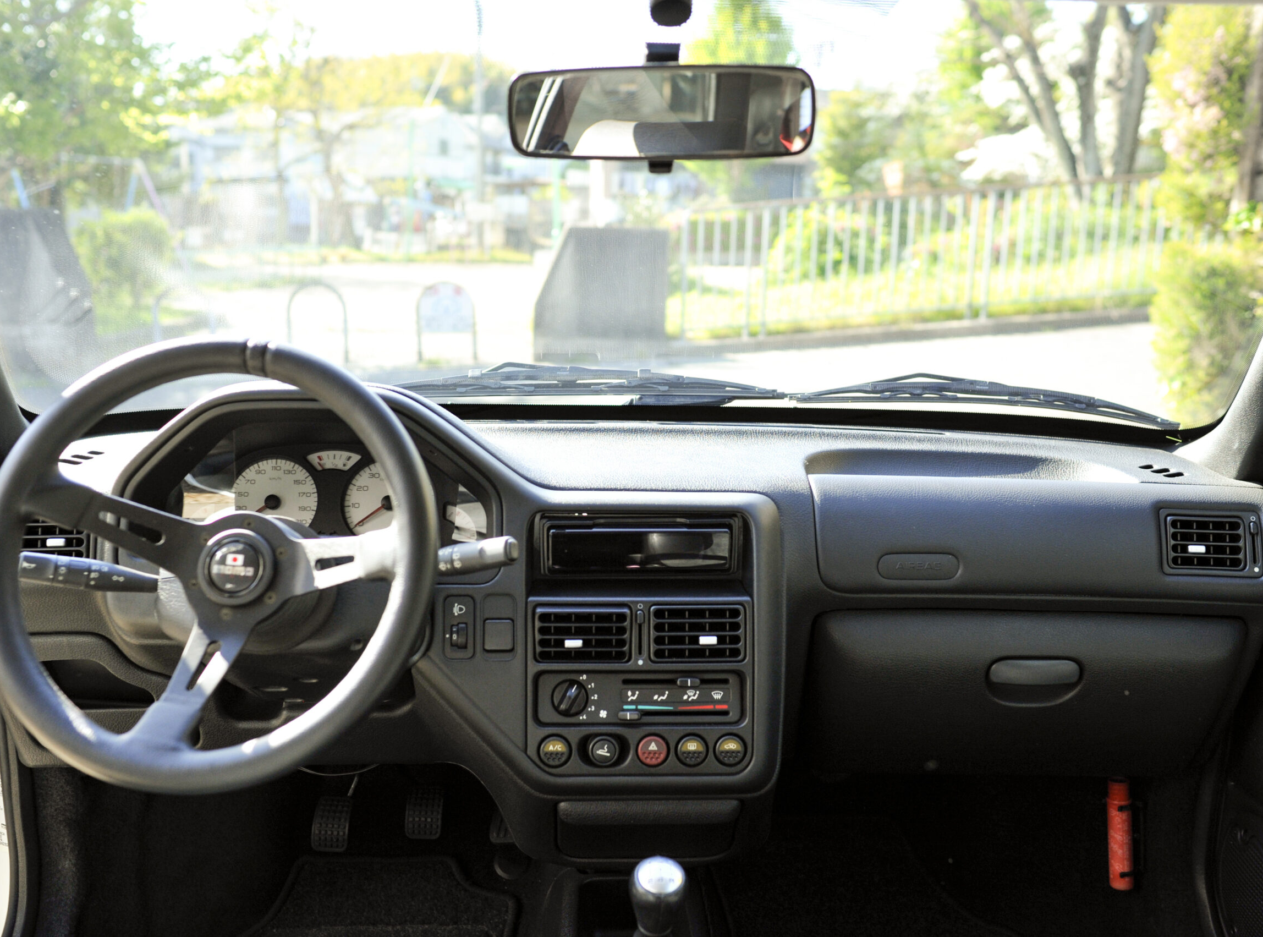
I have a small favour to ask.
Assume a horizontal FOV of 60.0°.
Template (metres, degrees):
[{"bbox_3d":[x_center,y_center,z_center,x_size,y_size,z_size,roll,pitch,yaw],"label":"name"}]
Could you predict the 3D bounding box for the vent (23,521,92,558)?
[{"bbox_3d":[-0.573,0.069,1.085,0.080,0.055,0.035,0,-3,-5],"label":"vent"}]

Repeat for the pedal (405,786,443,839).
[{"bbox_3d":[-0.271,0.450,1.430,0.050,0.070,0.030,1,-22,1],"label":"pedal"}]

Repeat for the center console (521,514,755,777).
[{"bbox_3d":[0.006,0.165,1.020,0.213,0.242,0.070,1,-1,1],"label":"center console"}]

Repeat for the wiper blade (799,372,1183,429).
[{"bbox_3d":[0.462,-0.091,1.425,0.475,0.045,0.045,4,12,12],"label":"wiper blade"}]

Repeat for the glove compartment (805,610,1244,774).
[{"bbox_3d":[0.384,0.216,1.095,0.410,0.150,0.110,1,7,1],"label":"glove compartment"}]

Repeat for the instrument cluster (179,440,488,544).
[{"bbox_3d":[-0.298,0.027,1.100,0.305,0.110,0.070,1,-7,1],"label":"instrument cluster"}]

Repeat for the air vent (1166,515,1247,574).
[{"bbox_3d":[0.558,0.073,1.065,0.078,0.055,0.035,2,-3,7],"label":"air vent"}]

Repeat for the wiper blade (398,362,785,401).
[{"bbox_3d":[-0.060,-0.116,1.450,0.515,0.045,0.045,1,11,-1],"label":"wiper blade"}]

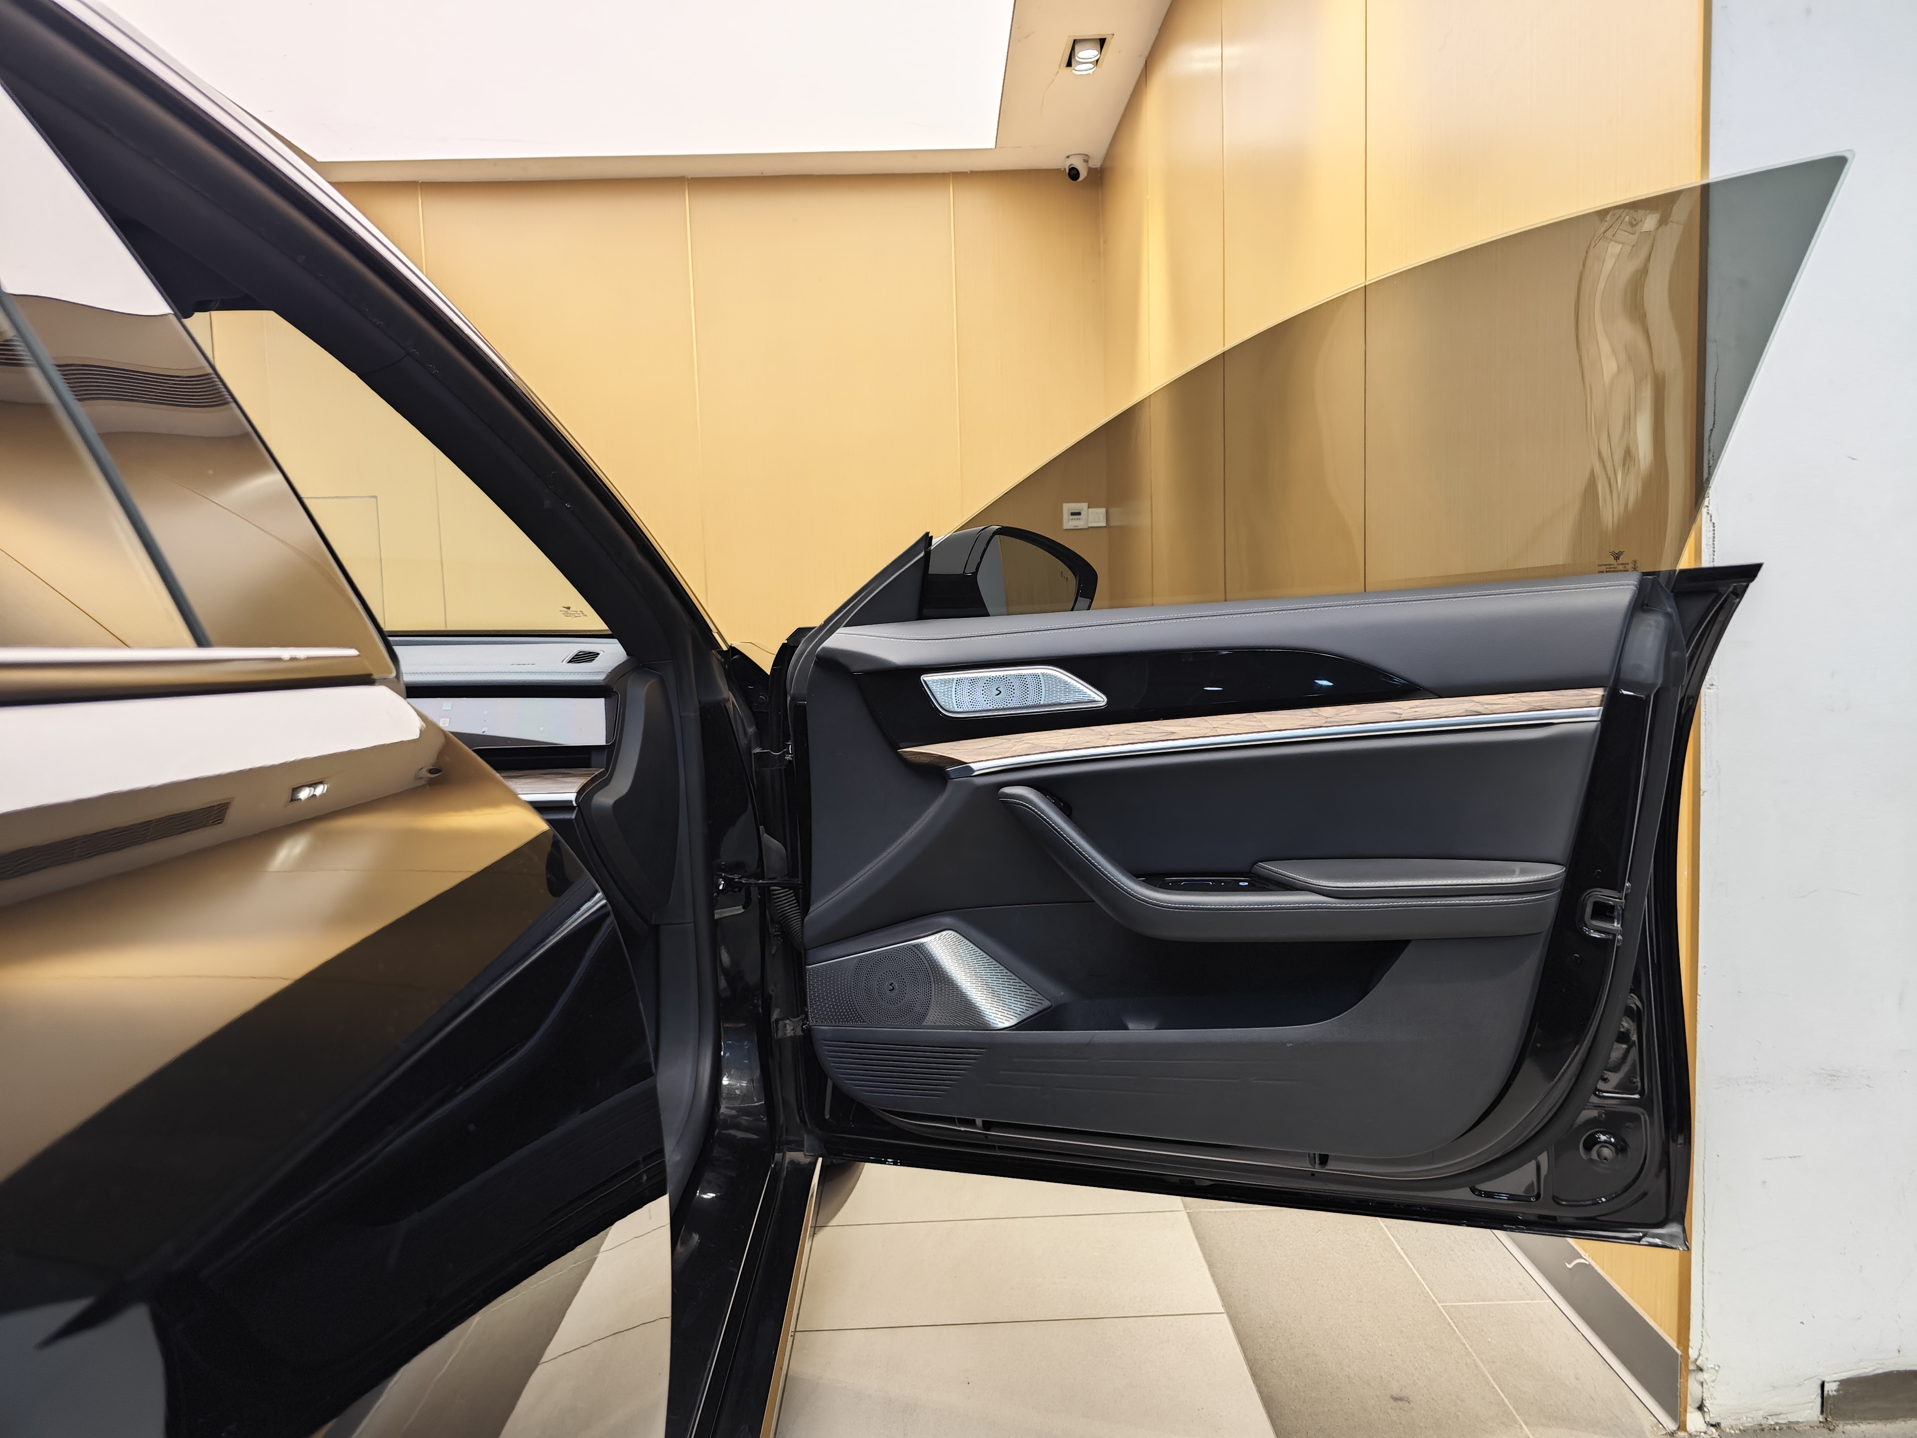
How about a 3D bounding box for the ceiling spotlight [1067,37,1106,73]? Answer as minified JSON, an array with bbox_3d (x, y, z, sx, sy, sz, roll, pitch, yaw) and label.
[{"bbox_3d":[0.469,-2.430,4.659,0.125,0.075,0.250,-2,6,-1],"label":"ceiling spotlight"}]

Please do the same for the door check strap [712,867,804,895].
[{"bbox_3d":[-0.261,0.213,1.665,0.120,0.035,0.030,-1,5,10],"label":"door check strap"}]

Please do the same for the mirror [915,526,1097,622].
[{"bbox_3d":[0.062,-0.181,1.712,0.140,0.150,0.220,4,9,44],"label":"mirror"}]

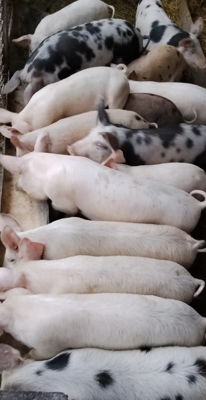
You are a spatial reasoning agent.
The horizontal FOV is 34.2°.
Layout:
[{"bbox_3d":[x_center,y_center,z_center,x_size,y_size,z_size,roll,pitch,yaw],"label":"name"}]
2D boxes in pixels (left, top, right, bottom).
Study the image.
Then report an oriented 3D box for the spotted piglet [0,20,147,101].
[{"bbox_3d":[-0.141,-0.784,2.062,0.840,0.410,0.250,-26,62,-15],"label":"spotted piglet"}]

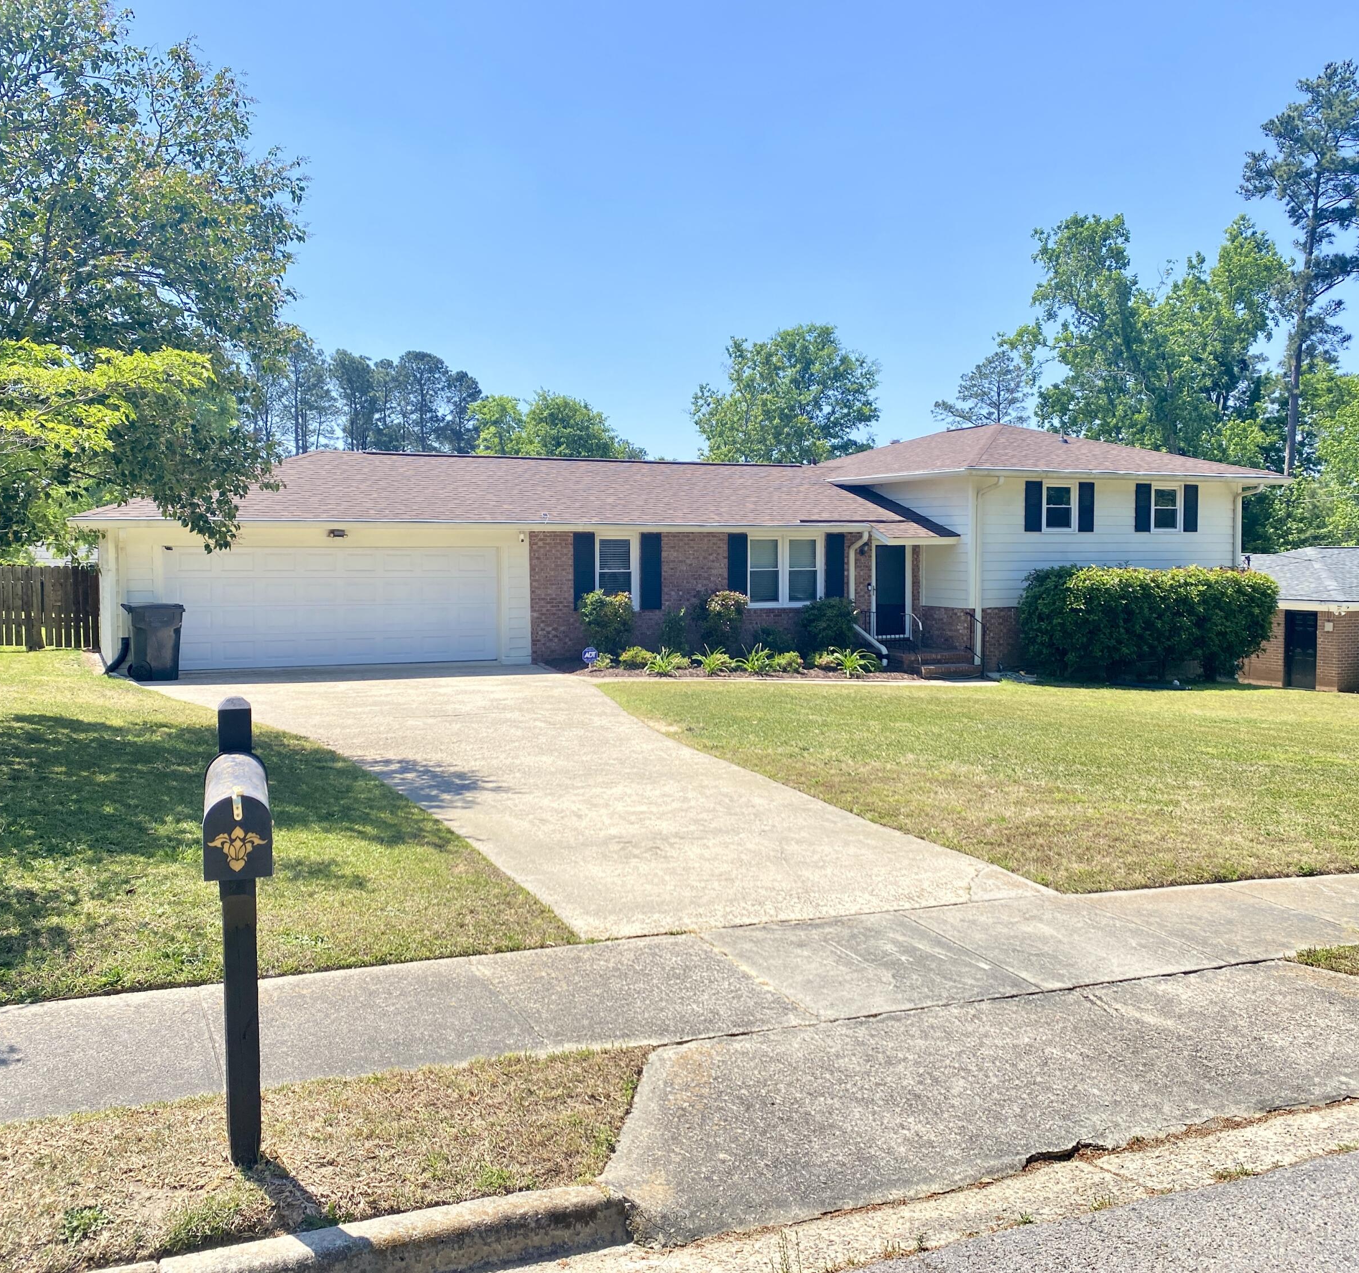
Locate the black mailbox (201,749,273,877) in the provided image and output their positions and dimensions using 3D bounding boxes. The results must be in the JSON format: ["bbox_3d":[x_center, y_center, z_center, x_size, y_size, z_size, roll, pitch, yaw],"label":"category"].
[{"bbox_3d":[-1.136,0.463,3.264,0.168,0.215,0.500,-1,4,-20],"label":"black mailbox"}]

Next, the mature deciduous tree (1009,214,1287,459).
[{"bbox_3d":[16.483,-7.568,45.522,9.300,14.716,8.500,0,4,0],"label":"mature deciduous tree"}]

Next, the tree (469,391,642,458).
[{"bbox_3d":[-5.554,-6.152,57.344,7.700,9.716,7.000,0,4,0],"label":"tree"}]

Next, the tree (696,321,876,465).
[{"bbox_3d":[4.397,-6.997,53.425,7.700,12.002,7.500,0,4,0],"label":"tree"}]

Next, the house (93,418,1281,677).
[{"bbox_3d":[0.099,-2.088,27.265,23.400,5.400,10.600,-2,4,-23],"label":"house"}]

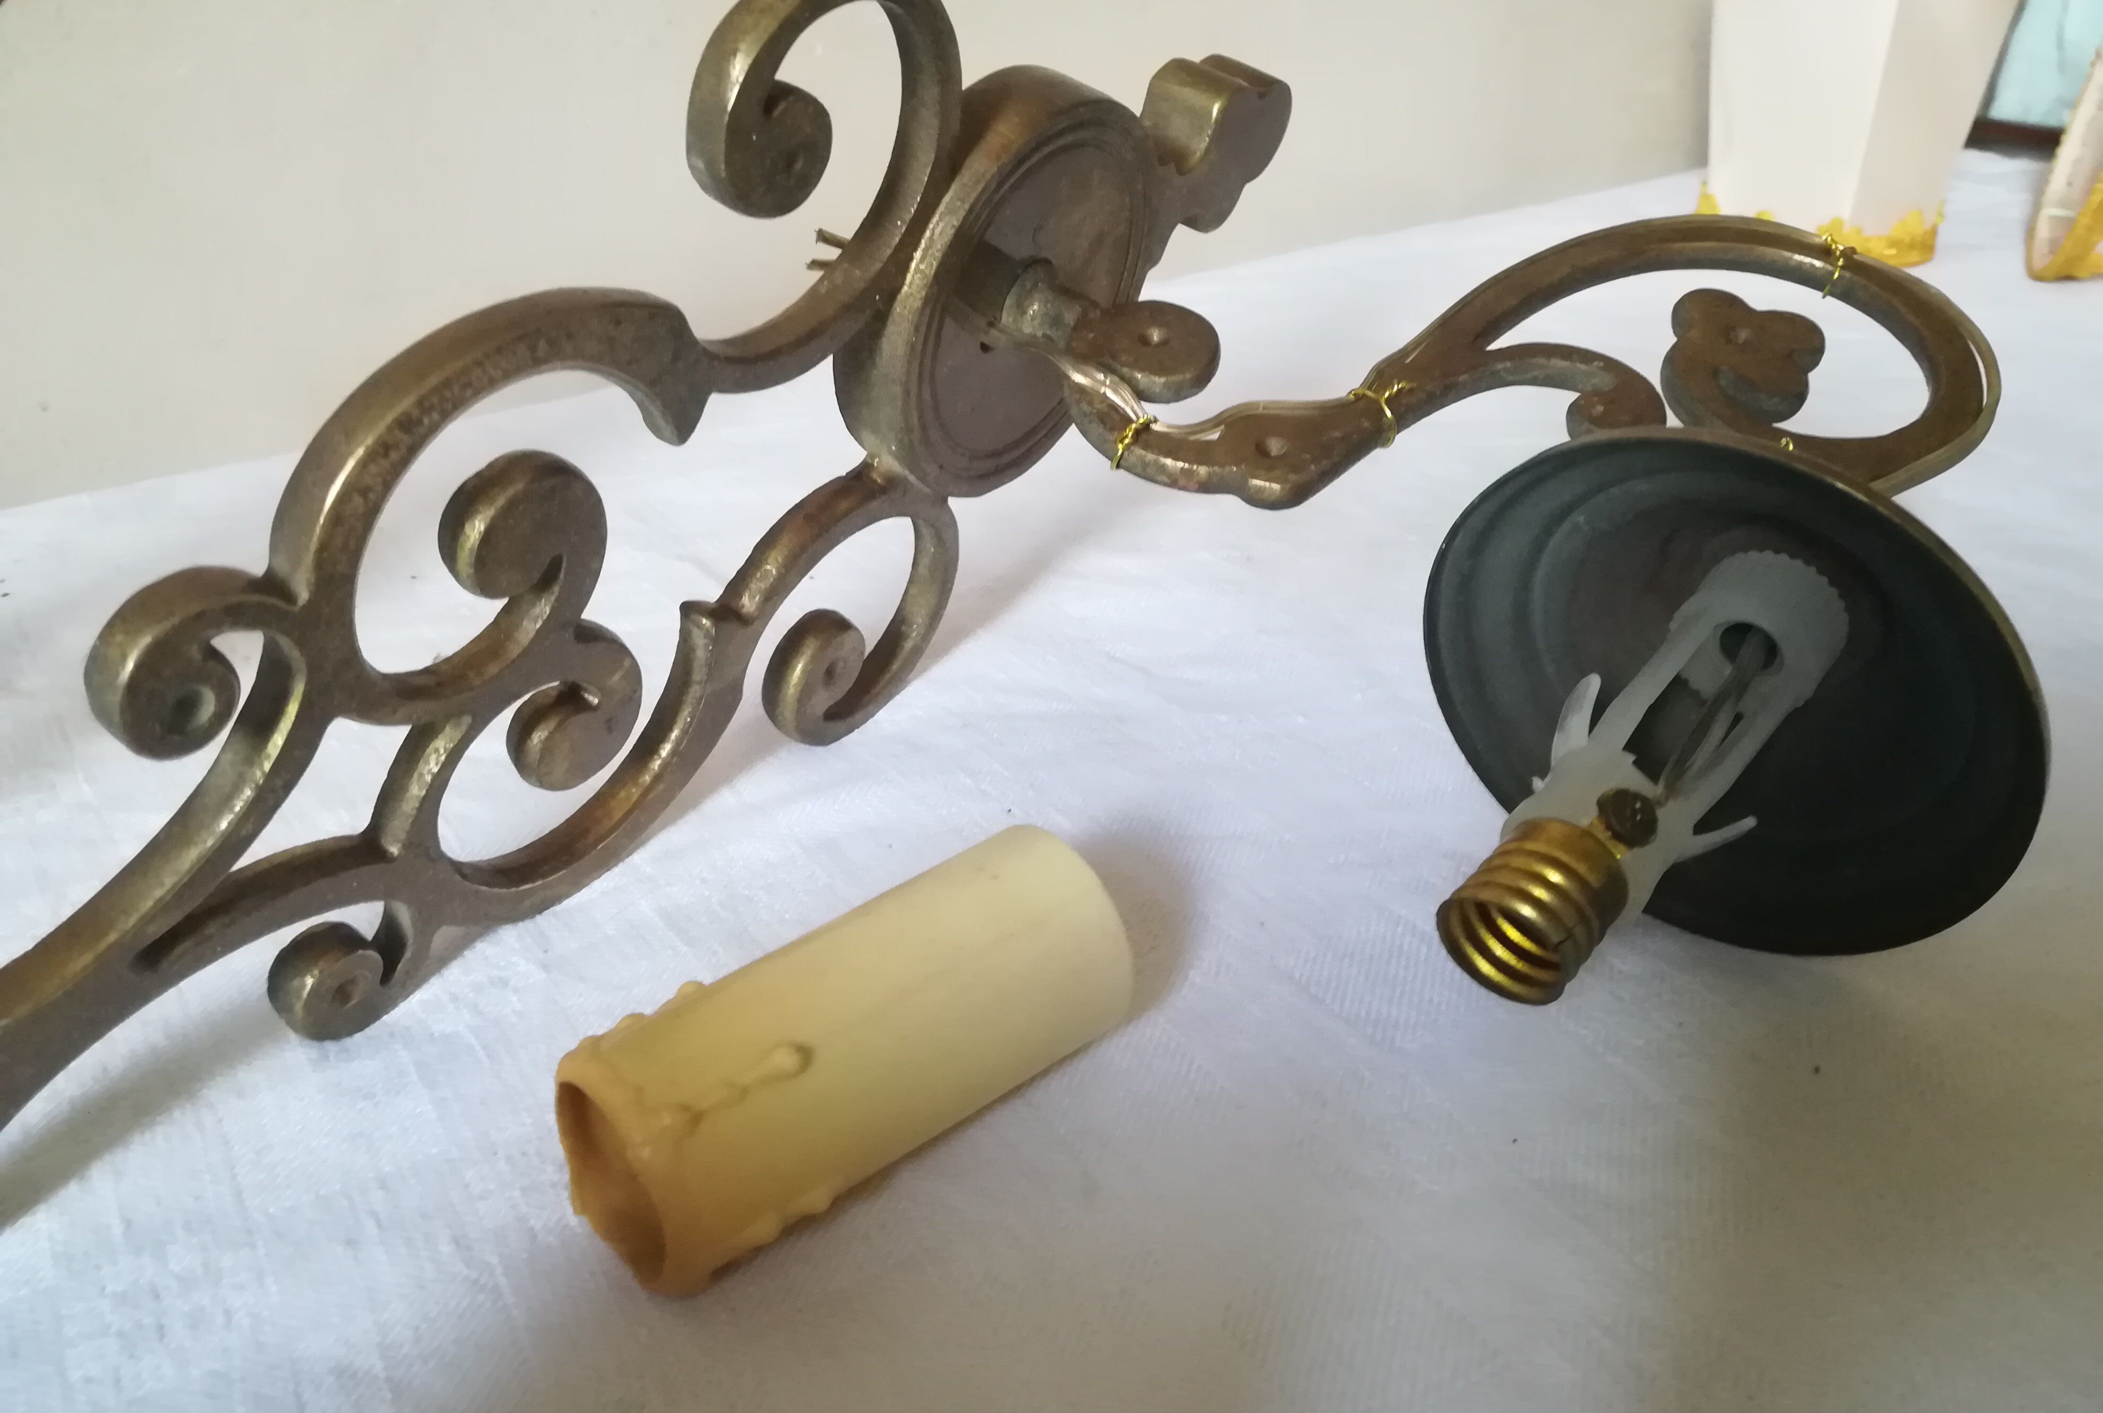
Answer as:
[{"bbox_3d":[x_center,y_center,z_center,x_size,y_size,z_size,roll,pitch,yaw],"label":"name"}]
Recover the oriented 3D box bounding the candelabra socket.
[{"bbox_3d":[0.053,0.022,0.173,0.015,0.015,0.015,23,50,38],"label":"candelabra socket"}]

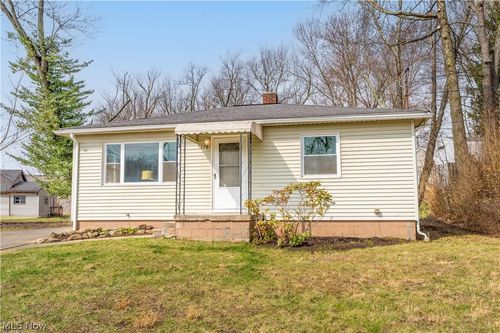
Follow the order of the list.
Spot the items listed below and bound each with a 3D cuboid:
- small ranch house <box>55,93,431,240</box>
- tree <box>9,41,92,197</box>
[{"bbox_3d":[0.170,-0.220,15.100,10.400,4.850,9.000,-2,-4,11],"label":"small ranch house"},{"bbox_3d":[-11.600,-2.250,24.500,5.500,10.400,5.300,-1,-4,0],"label":"tree"}]

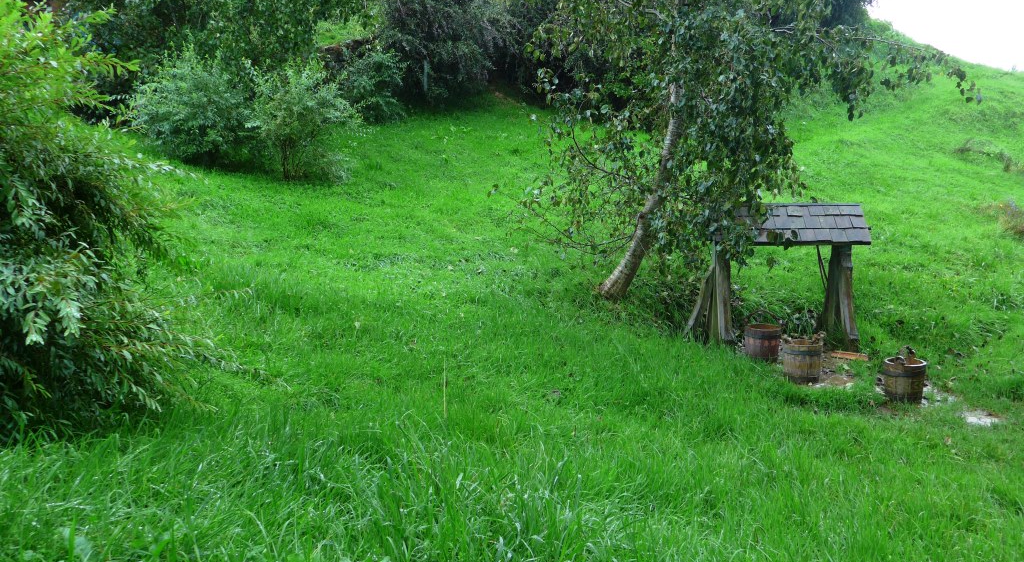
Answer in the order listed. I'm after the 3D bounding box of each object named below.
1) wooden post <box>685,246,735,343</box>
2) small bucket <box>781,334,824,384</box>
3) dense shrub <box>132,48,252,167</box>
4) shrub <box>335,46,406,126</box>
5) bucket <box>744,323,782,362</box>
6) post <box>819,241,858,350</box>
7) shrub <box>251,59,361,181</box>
[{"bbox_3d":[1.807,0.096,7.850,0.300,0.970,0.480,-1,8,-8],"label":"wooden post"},{"bbox_3d":[2.374,0.649,7.000,0.340,0.360,0.330,0,8,0],"label":"small bucket"},{"bbox_3d":[-5.342,-2.892,14.300,2.000,1.950,1.900,0,8,0],"label":"dense shrub"},{"bbox_3d":[-2.760,-3.760,16.500,1.500,1.450,1.400,0,8,0],"label":"shrub"},{"bbox_3d":[2.199,0.546,7.500,0.320,0.310,0.320,0,8,0],"label":"bucket"},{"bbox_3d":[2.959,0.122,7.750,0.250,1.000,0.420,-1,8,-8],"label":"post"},{"bbox_3d":[-3.201,-2.488,13.300,1.700,1.850,1.650,0,8,0],"label":"shrub"}]

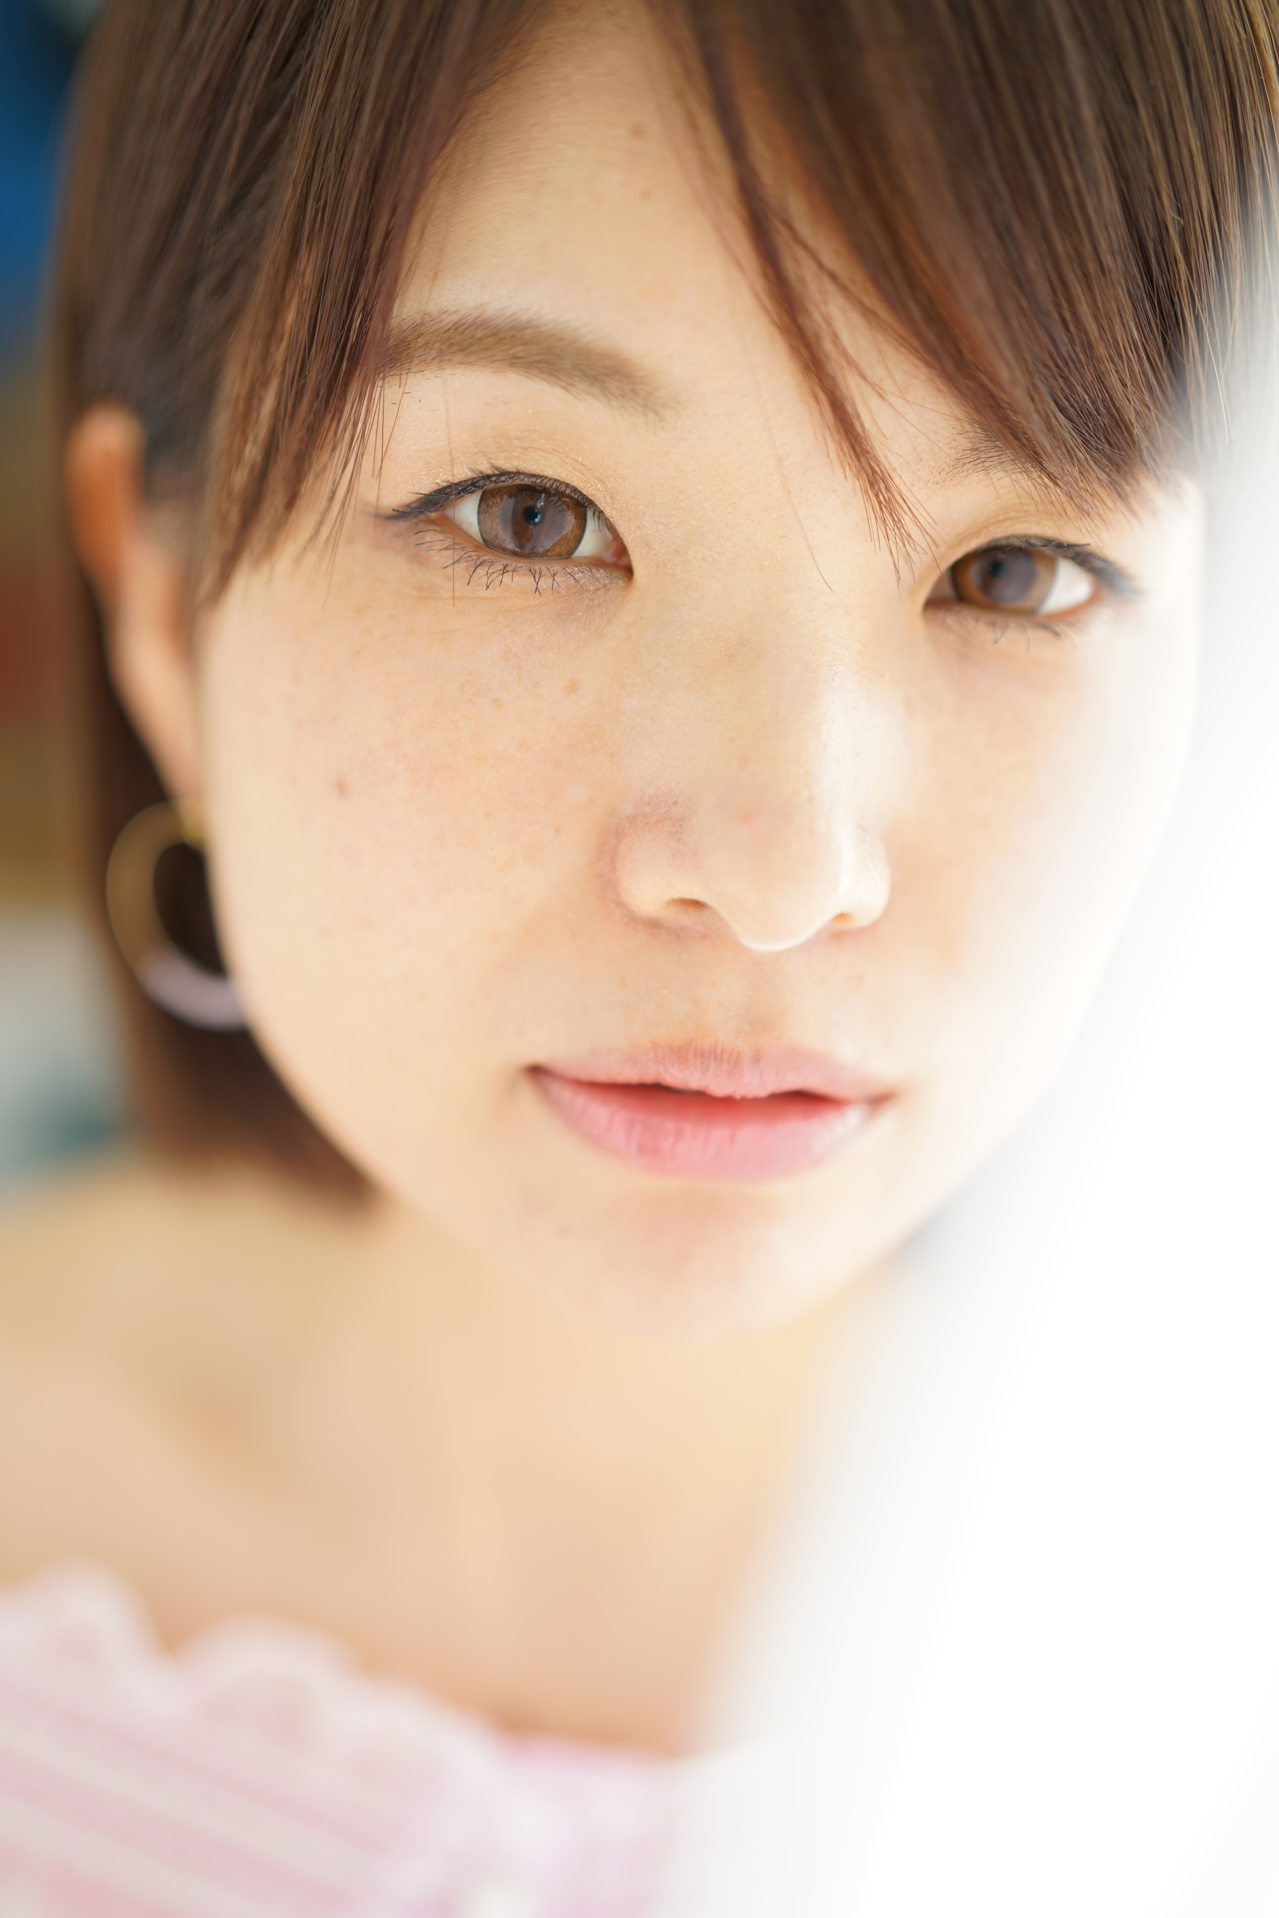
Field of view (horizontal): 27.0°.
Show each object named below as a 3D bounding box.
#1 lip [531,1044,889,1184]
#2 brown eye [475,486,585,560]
[{"bbox_3d":[0.009,0.020,0.341,0.046,0.018,0.017,5,7,-6],"label":"lip"},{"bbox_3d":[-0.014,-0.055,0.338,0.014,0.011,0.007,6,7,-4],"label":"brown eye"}]

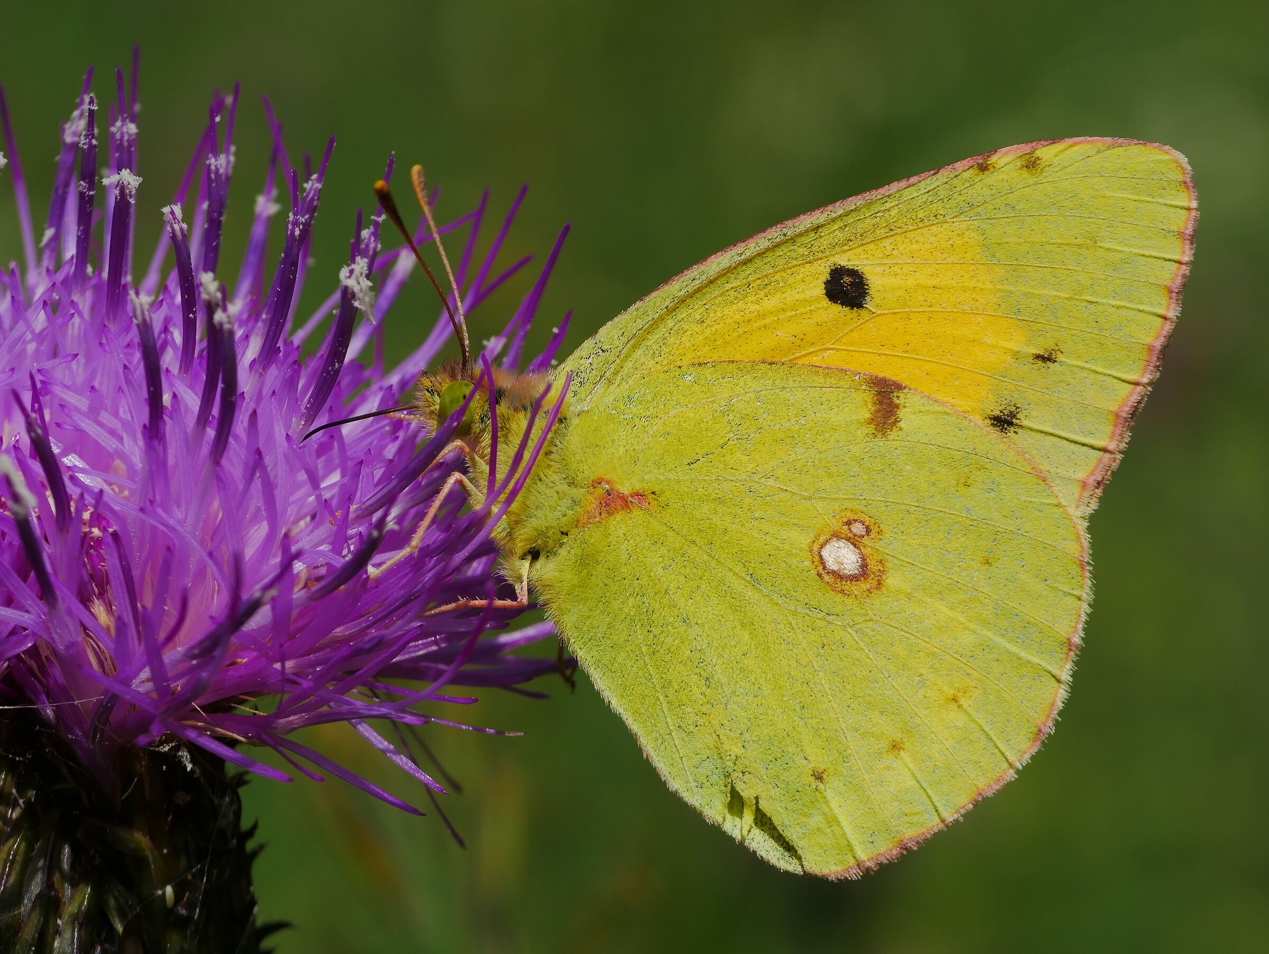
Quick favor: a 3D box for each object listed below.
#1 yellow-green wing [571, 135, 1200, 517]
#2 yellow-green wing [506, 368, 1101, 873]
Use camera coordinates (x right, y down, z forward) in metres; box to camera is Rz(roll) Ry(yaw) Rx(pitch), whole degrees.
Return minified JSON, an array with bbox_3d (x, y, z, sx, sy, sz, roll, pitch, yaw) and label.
[{"bbox_3d":[0.009,-0.006,0.166,0.024,0.014,0.003,0,0,0],"label":"yellow-green wing"},{"bbox_3d":[0.006,0.005,0.166,0.021,0.019,0.003,0,0,0],"label":"yellow-green wing"}]

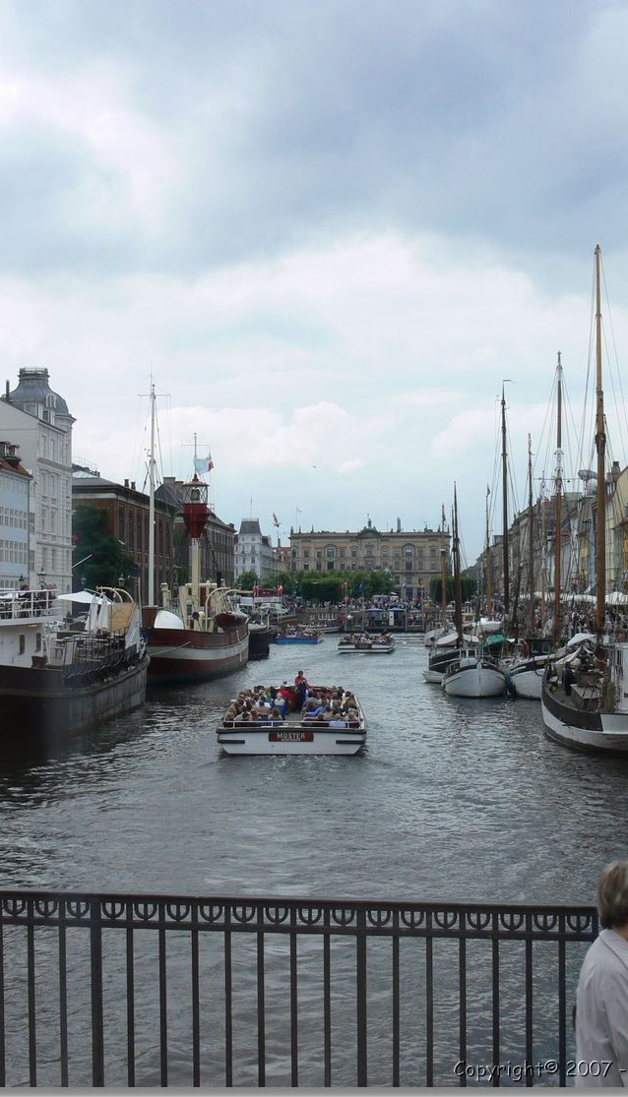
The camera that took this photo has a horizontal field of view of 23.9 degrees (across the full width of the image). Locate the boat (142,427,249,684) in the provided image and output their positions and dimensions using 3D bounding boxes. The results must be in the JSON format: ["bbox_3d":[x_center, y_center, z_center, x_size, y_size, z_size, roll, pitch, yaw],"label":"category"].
[{"bbox_3d":[-8.500,-0.177,96.565,6.500,16.300,33.000,0,-2,4],"label":"boat"}]

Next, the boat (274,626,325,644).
[{"bbox_3d":[-1.541,9.541,165.533,4.500,1.900,14.500,0,-2,5],"label":"boat"}]

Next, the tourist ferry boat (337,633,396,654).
[{"bbox_3d":[5.043,8.514,136.653,4.500,1.900,14.500,0,-2,7],"label":"tourist ferry boat"}]

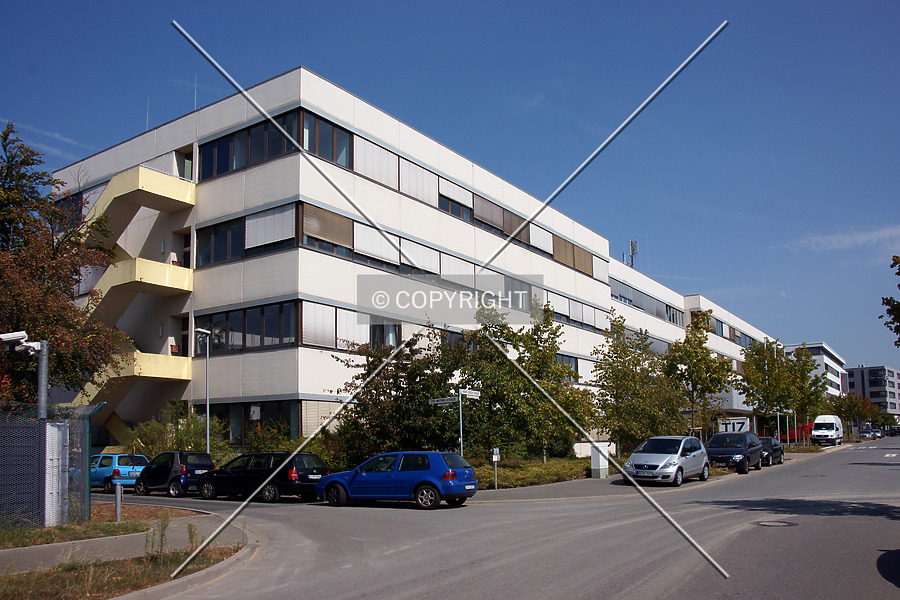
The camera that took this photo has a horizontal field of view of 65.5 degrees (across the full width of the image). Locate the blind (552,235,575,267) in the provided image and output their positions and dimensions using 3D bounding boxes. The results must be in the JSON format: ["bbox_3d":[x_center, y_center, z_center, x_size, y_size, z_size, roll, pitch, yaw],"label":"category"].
[{"bbox_3d":[8.387,-3.523,51.467,0.100,1.918,3.357,-7,-11,33],"label":"blind"}]

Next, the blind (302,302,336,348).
[{"bbox_3d":[-5.541,1.087,29.788,0.100,1.734,1.913,-8,-13,34],"label":"blind"}]

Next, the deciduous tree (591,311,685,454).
[{"bbox_3d":[8.668,4.122,32.800,4.400,7.280,4.400,-7,-13,34],"label":"deciduous tree"}]

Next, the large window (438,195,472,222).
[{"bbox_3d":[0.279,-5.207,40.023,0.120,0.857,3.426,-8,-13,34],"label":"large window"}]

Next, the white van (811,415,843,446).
[{"bbox_3d":[34.700,12.150,64.600,2.000,2.700,5.900,-8,-13,34],"label":"white van"}]

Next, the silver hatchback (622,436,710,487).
[{"bbox_3d":[7.184,5.265,23.205,1.760,1.590,3.840,-9,-14,39],"label":"silver hatchback"}]

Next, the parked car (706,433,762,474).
[{"bbox_3d":[12.900,6.980,32.200,1.980,1.770,4.800,-8,-13,34],"label":"parked car"}]

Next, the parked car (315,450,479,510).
[{"bbox_3d":[-1.430,4.600,18.200,4.150,1.450,1.740,-6,-12,24],"label":"parked car"}]

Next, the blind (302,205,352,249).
[{"bbox_3d":[-5.000,-2.982,28.656,0.100,1.250,2.800,-7,-13,34],"label":"blind"}]

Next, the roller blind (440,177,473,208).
[{"bbox_3d":[0.383,-6.044,39.827,0.100,0.982,3.435,-7,-11,33],"label":"roller blind"}]

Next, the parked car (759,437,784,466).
[{"bbox_3d":[16.489,8.099,37.473,1.760,1.430,4.400,-7,-11,33],"label":"parked car"}]

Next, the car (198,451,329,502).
[{"bbox_3d":[-6.018,5.520,22.064,4.400,1.480,1.740,-5,-12,25],"label":"car"}]

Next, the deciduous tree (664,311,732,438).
[{"bbox_3d":[10.413,3.875,29.283,2.900,6.843,2.900,-7,-11,33],"label":"deciduous tree"}]

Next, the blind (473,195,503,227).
[{"bbox_3d":[2.398,-5.327,42.740,0.100,1.426,3.436,-7,-11,33],"label":"blind"}]

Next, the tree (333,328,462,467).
[{"bbox_3d":[-1.775,3.762,24.323,4.600,5.520,4.400,0,-11,0],"label":"tree"}]

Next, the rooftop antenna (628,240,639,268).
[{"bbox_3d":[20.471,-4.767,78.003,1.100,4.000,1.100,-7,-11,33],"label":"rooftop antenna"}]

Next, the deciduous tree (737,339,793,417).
[{"bbox_3d":[18.800,5.950,41.400,3.300,7.300,3.300,-8,-13,34],"label":"deciduous tree"}]

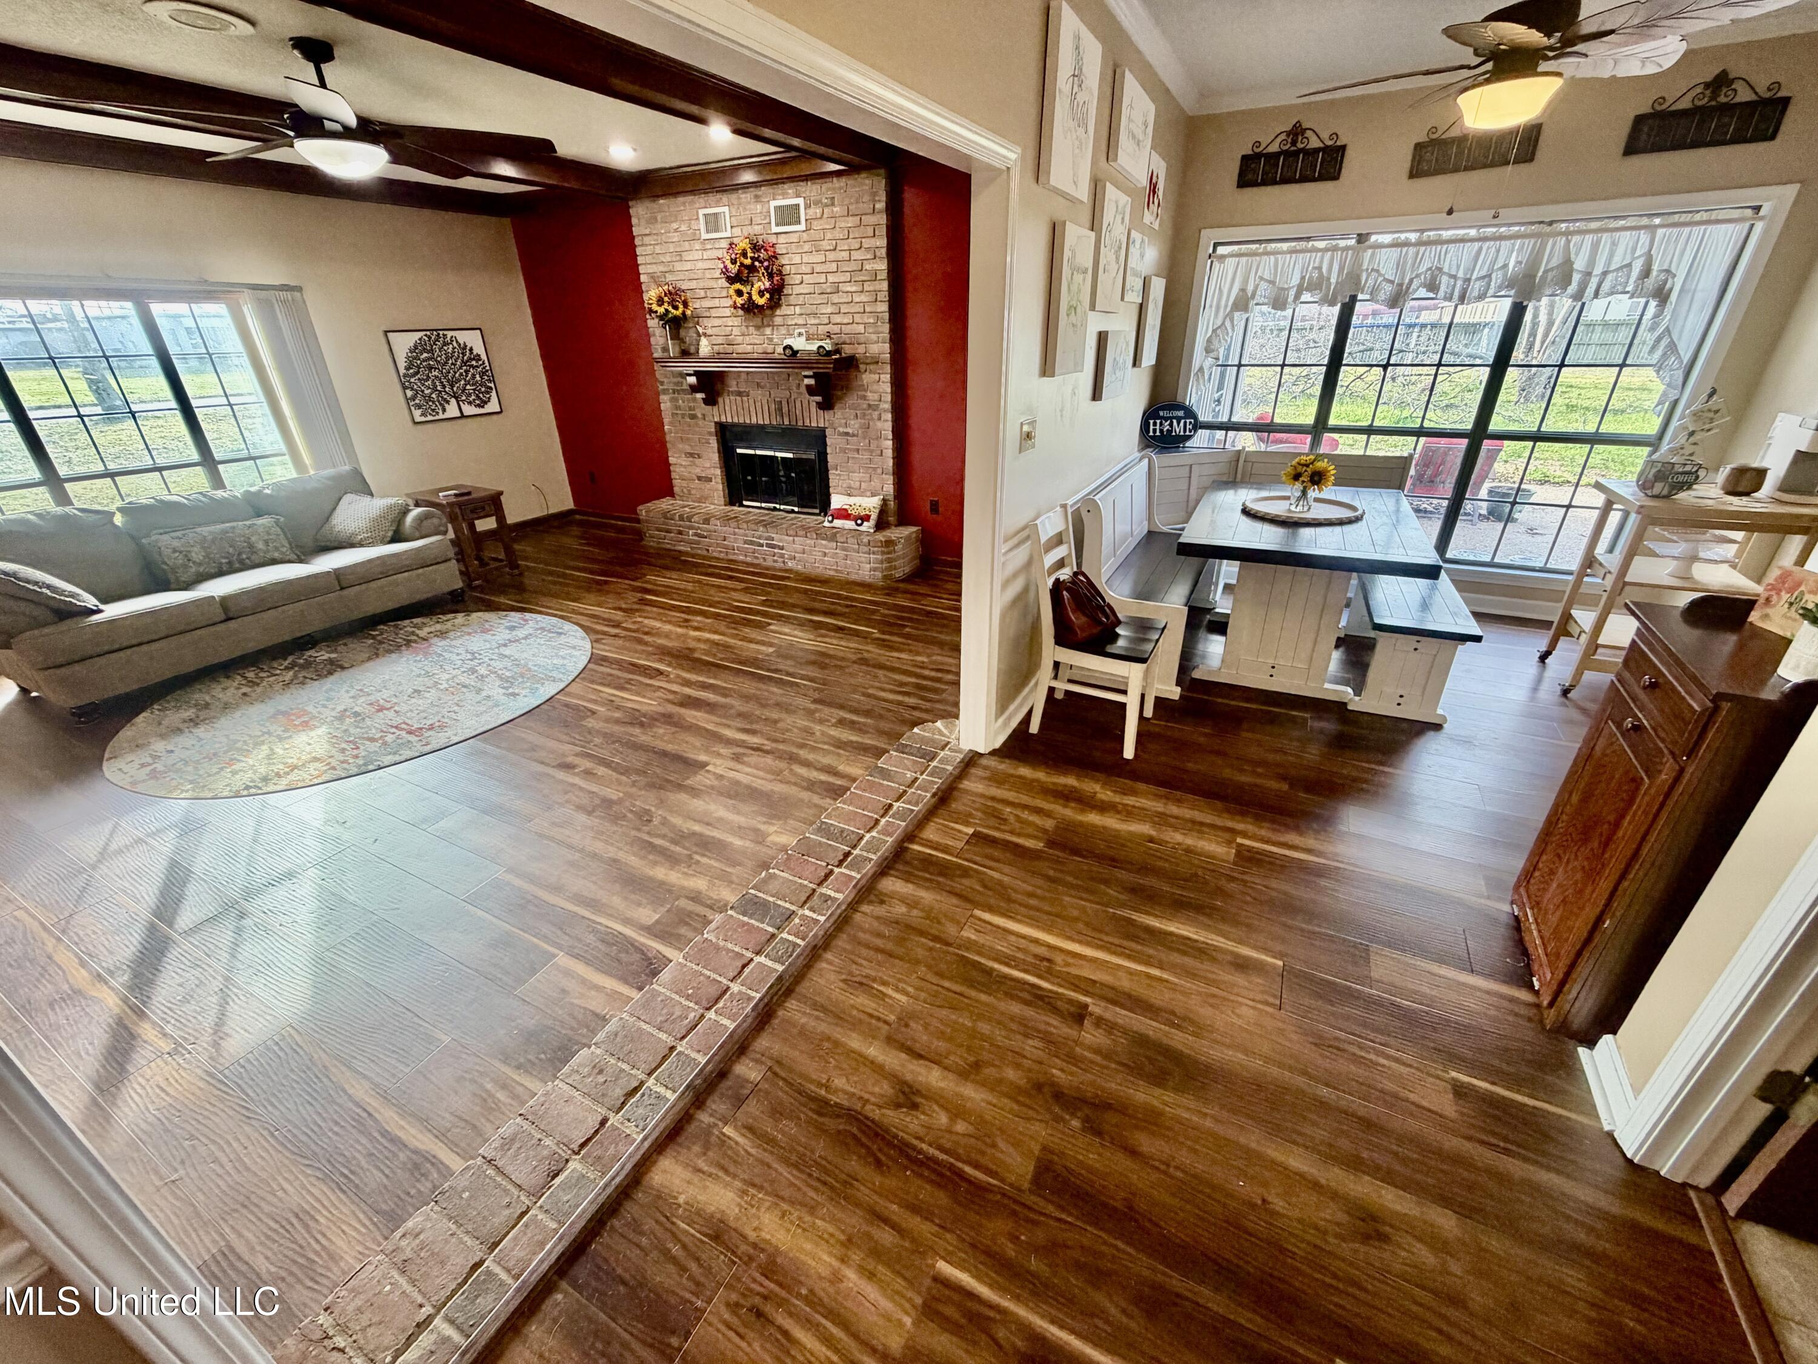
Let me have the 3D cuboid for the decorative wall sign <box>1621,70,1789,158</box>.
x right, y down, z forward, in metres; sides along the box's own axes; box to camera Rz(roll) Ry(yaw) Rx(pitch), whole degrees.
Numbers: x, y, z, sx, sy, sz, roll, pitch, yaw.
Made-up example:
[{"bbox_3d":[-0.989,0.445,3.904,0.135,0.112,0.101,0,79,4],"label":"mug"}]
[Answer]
[{"bbox_3d":[3.670,-2.620,3.364,0.535,0.298,0.029,11,28,25],"label":"decorative wall sign"}]

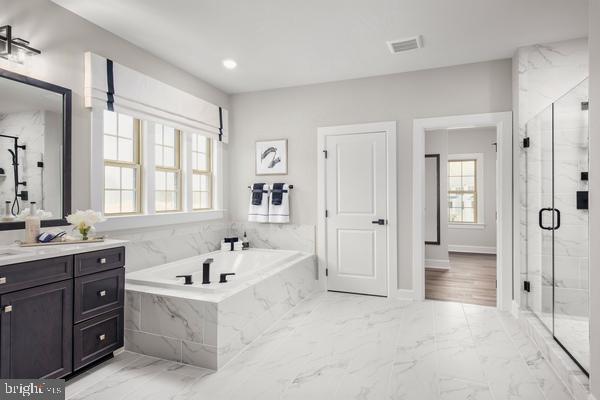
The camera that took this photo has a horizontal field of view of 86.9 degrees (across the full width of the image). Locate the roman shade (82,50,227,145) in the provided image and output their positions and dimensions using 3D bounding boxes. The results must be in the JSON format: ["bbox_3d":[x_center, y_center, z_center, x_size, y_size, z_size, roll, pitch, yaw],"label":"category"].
[{"bbox_3d":[-1.412,-1.008,3.585,0.095,0.475,1.980,0,0,22],"label":"roman shade"}]

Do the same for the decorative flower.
[{"bbox_3d":[-1.620,0.201,2.403,0.230,0.235,0.250,0,0,22],"label":"decorative flower"}]

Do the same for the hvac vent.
[{"bbox_3d":[1.046,-1.521,3.123,0.310,0.020,0.250,0,0,22],"label":"hvac vent"}]

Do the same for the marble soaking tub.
[{"bbox_3d":[-0.801,0.959,3.489,1.310,0.510,2.120,0,0,22],"label":"marble soaking tub"}]

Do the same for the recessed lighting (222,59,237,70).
[{"bbox_3d":[-0.791,-1.521,3.563,0.160,0.020,0.160,0,0,22],"label":"recessed lighting"}]

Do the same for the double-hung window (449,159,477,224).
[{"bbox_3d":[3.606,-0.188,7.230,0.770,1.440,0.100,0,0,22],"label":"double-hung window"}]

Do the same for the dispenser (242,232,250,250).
[{"bbox_3d":[-0.759,0.576,4.473,0.090,0.260,0.085,0,0,22],"label":"dispenser"}]

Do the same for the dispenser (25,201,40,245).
[{"bbox_3d":[-1.864,0.170,2.209,0.075,0.288,0.075,0,0,22],"label":"dispenser"}]

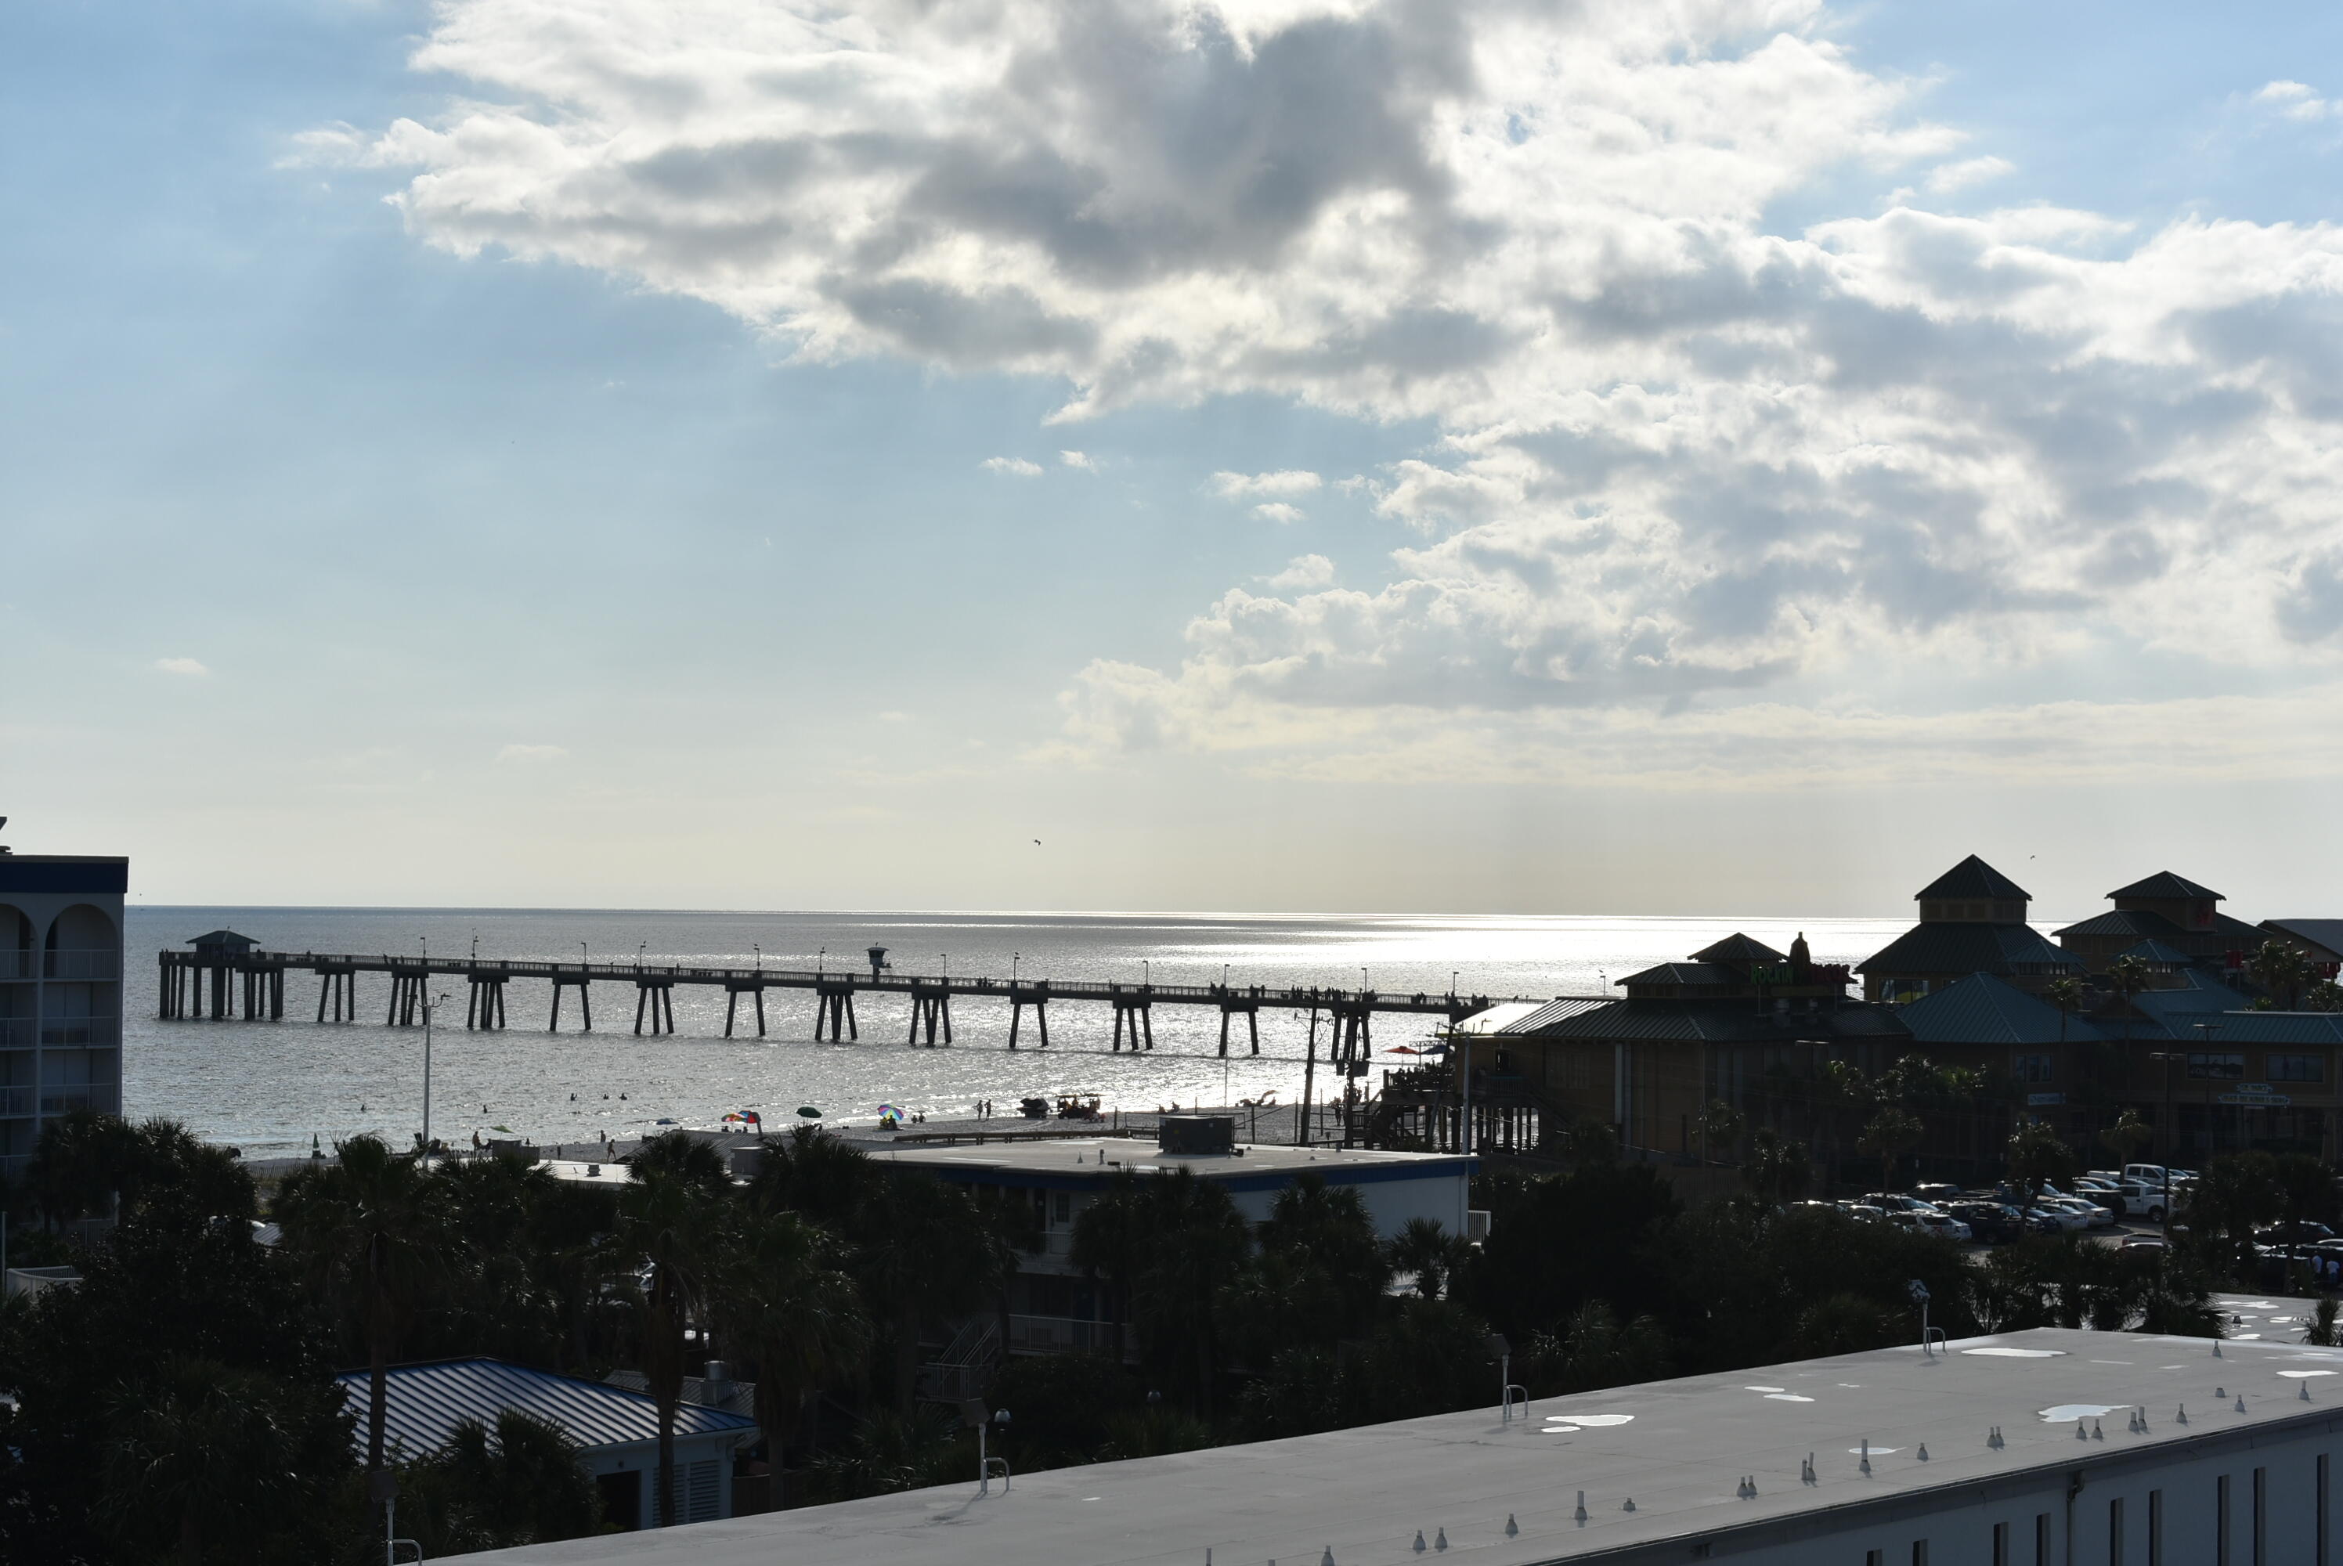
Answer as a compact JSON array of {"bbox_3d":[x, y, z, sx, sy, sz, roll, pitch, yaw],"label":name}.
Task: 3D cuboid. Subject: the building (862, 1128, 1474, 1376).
[{"bbox_3d":[0.140,16.350,155.500,12.600,7.900,17.100,-1,-2,38],"label":"building"}]

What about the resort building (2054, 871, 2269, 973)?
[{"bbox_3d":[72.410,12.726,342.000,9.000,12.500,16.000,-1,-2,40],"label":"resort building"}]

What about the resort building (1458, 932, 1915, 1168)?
[{"bbox_3d":[30.700,16.120,274.000,15.500,14.400,25.000,-1,-2,36],"label":"resort building"}]

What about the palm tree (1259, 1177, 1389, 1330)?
[{"bbox_3d":[4.480,15.710,139.000,3.800,8.400,3.800,0,-1,0],"label":"palm tree"}]

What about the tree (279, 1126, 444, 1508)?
[{"bbox_3d":[-19.342,13.943,112.000,4.100,11.141,4.100,0,-1,0],"label":"tree"}]

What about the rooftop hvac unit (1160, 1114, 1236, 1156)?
[{"bbox_3d":[0.805,11.802,157.818,1.560,1.260,2.000,-1,-2,37],"label":"rooftop hvac unit"}]

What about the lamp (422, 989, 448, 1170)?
[{"bbox_3d":[-25.304,13.628,159.835,1.300,12.960,0.500,1,-1,-9],"label":"lamp"}]

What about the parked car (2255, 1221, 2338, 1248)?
[{"bbox_3d":[53.198,21.728,224.554,4.700,1.520,1.850,-1,-2,34],"label":"parked car"}]

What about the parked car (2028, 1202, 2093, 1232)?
[{"bbox_3d":[44.400,21.920,237.600,4.600,1.460,1.820,-1,-2,36],"label":"parked car"}]

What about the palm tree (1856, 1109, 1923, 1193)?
[{"bbox_3d":[36.500,19.590,239.000,3.400,6.050,3.400,0,-1,0],"label":"palm tree"}]

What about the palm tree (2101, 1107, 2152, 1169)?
[{"bbox_3d":[51.323,20.338,251.928,2.900,5.670,2.900,0,-1,12],"label":"palm tree"}]

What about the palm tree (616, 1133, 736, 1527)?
[{"bbox_3d":[-11.824,14.018,112.000,3.300,11.116,3.300,0,-1,0],"label":"palm tree"}]

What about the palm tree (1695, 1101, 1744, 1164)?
[{"bbox_3d":[29.160,19.820,249.000,2.800,6.000,2.800,0,-1,0],"label":"palm tree"}]

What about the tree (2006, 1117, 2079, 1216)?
[{"bbox_3d":[43.704,20.012,236.000,3.500,6.404,3.500,0,-1,0],"label":"tree"}]

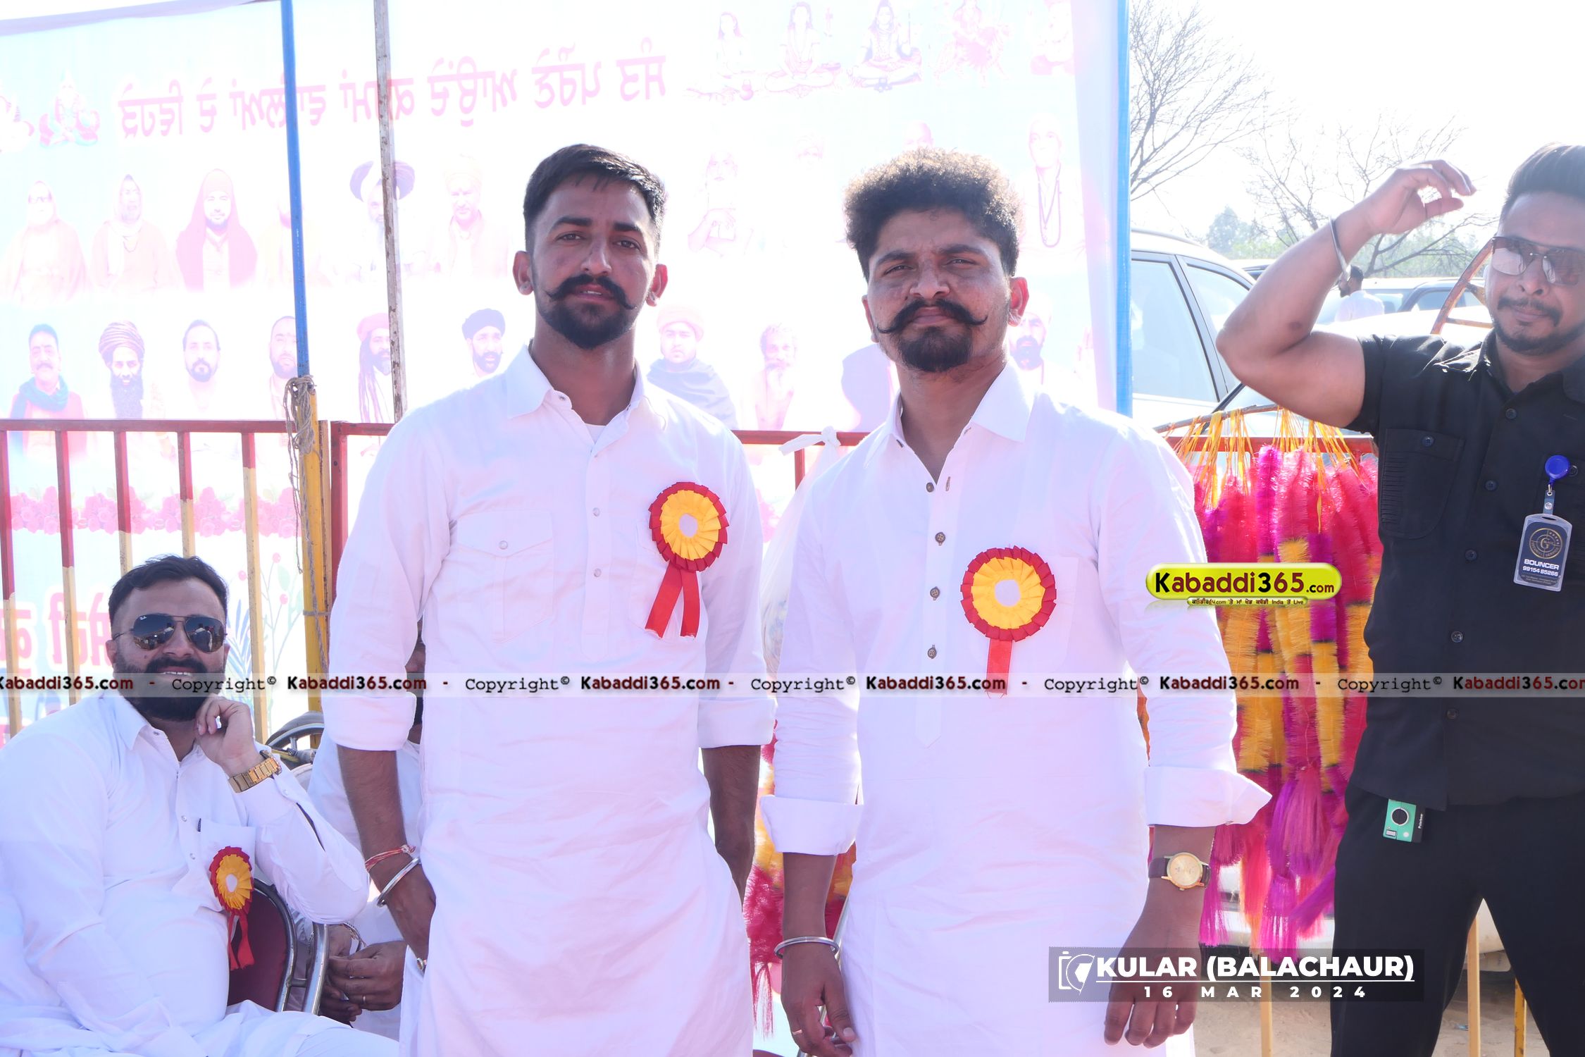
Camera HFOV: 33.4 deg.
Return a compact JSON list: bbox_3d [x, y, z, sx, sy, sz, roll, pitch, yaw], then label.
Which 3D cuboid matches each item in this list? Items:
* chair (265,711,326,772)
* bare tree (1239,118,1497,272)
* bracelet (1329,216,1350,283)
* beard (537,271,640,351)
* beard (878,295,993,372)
[{"bbox_3d":[-0.804,0.782,4.654,0.500,0.860,0.540,-3,5,-11],"label":"chair"},{"bbox_3d":[8.072,-3.886,37.174,3.500,3.870,3.300,-1,5,0],"label":"bare tree"},{"bbox_3d":[0.647,-0.329,3.120,0.009,0.075,0.075,-16,0,5],"label":"bracelet"},{"bbox_3d":[-0.228,-0.244,2.960,0.108,0.080,0.068,5,-2,-7],"label":"beard"},{"bbox_3d":[0.150,-0.205,2.800,0.112,0.073,0.060,-6,-2,11],"label":"beard"}]

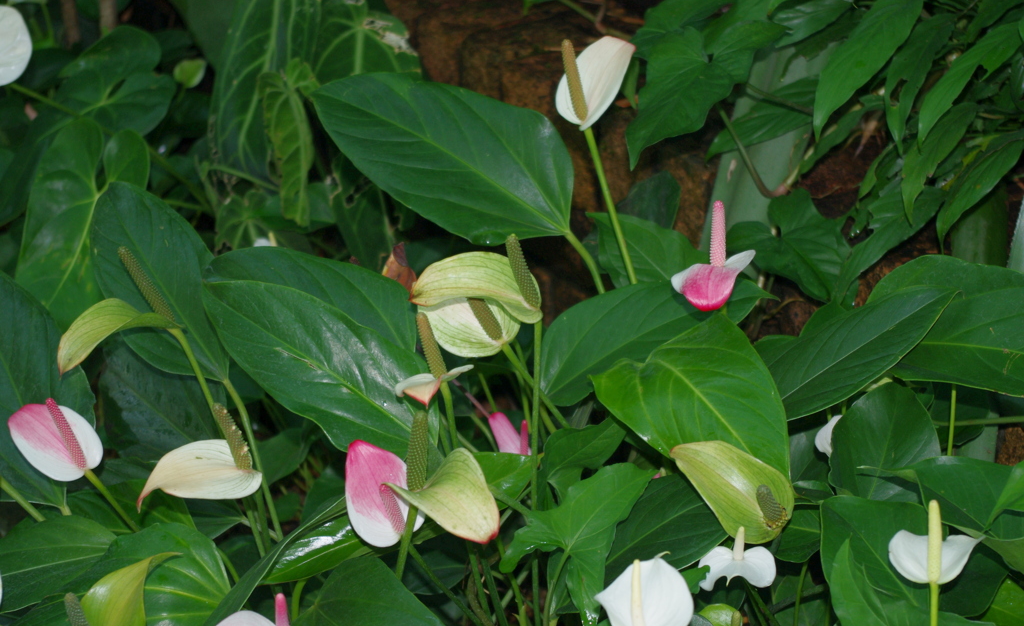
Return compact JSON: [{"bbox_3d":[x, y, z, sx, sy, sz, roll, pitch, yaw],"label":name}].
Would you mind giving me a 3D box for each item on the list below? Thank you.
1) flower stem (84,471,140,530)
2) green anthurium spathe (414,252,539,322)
[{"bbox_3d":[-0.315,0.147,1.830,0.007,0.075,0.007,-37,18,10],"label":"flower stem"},{"bbox_3d":[-0.028,-0.020,1.830,0.102,0.055,0.065,8,27,16],"label":"green anthurium spathe"}]

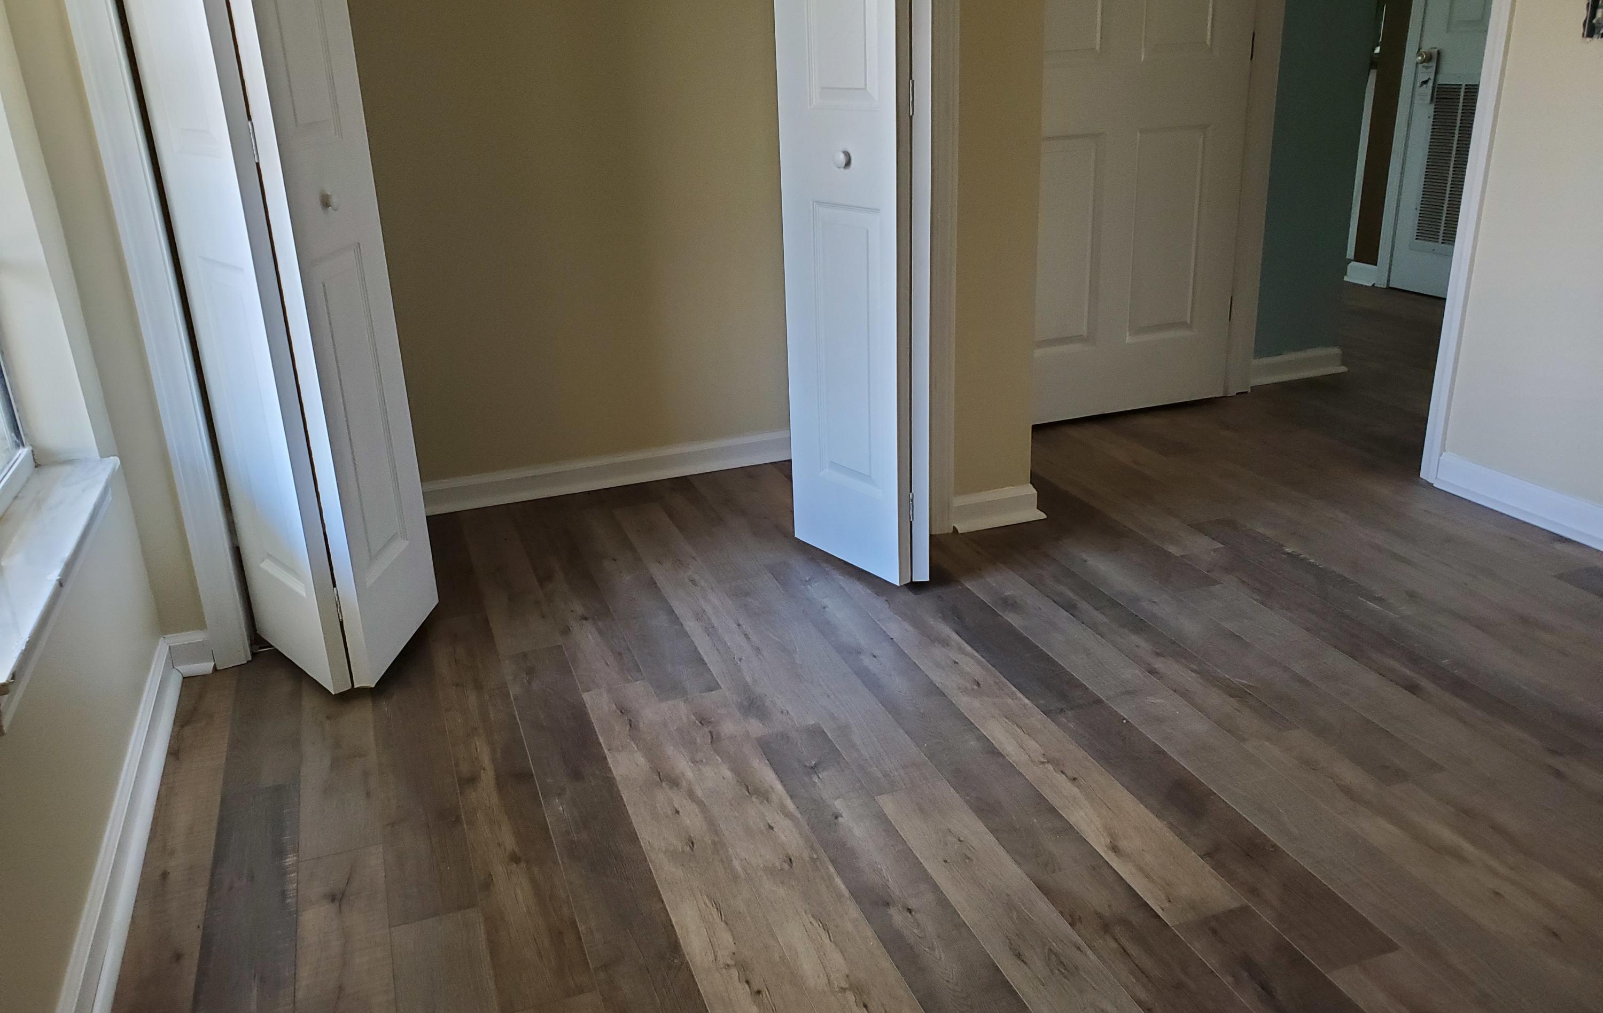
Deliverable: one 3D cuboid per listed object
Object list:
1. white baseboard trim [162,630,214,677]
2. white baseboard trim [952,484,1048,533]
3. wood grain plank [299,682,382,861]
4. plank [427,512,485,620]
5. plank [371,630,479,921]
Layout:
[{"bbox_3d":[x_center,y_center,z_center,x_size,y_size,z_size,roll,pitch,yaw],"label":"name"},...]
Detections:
[{"bbox_3d":[-1.236,0.299,2.425,0.086,0.085,0.028,-9,22,-18],"label":"white baseboard trim"},{"bbox_3d":[0.496,0.004,3.031,0.259,0.087,0.029,-9,22,-18],"label":"white baseboard trim"},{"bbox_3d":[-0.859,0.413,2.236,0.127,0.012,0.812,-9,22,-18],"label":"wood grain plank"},{"bbox_3d":[-0.870,0.139,2.940,0.127,0.012,0.703,-9,22,-18],"label":"plank"},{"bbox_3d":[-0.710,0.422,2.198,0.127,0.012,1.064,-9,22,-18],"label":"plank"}]

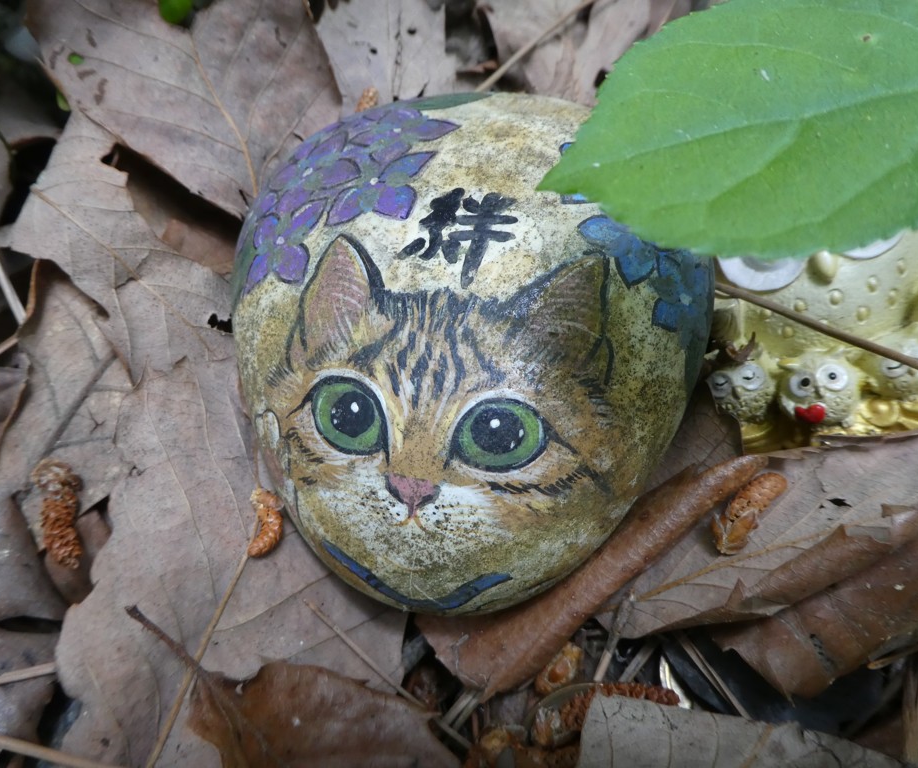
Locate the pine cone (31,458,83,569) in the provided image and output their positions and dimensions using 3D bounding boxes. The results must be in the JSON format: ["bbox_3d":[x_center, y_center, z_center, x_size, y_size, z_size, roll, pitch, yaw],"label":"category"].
[{"bbox_3d":[-0.104,0.033,0.184,0.011,0.011,0.028,-22,65,-13],"label":"pine cone"}]

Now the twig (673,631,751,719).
[{"bbox_3d":[0.062,0.071,0.174,0.003,0.002,0.025,-35,74,-20],"label":"twig"}]

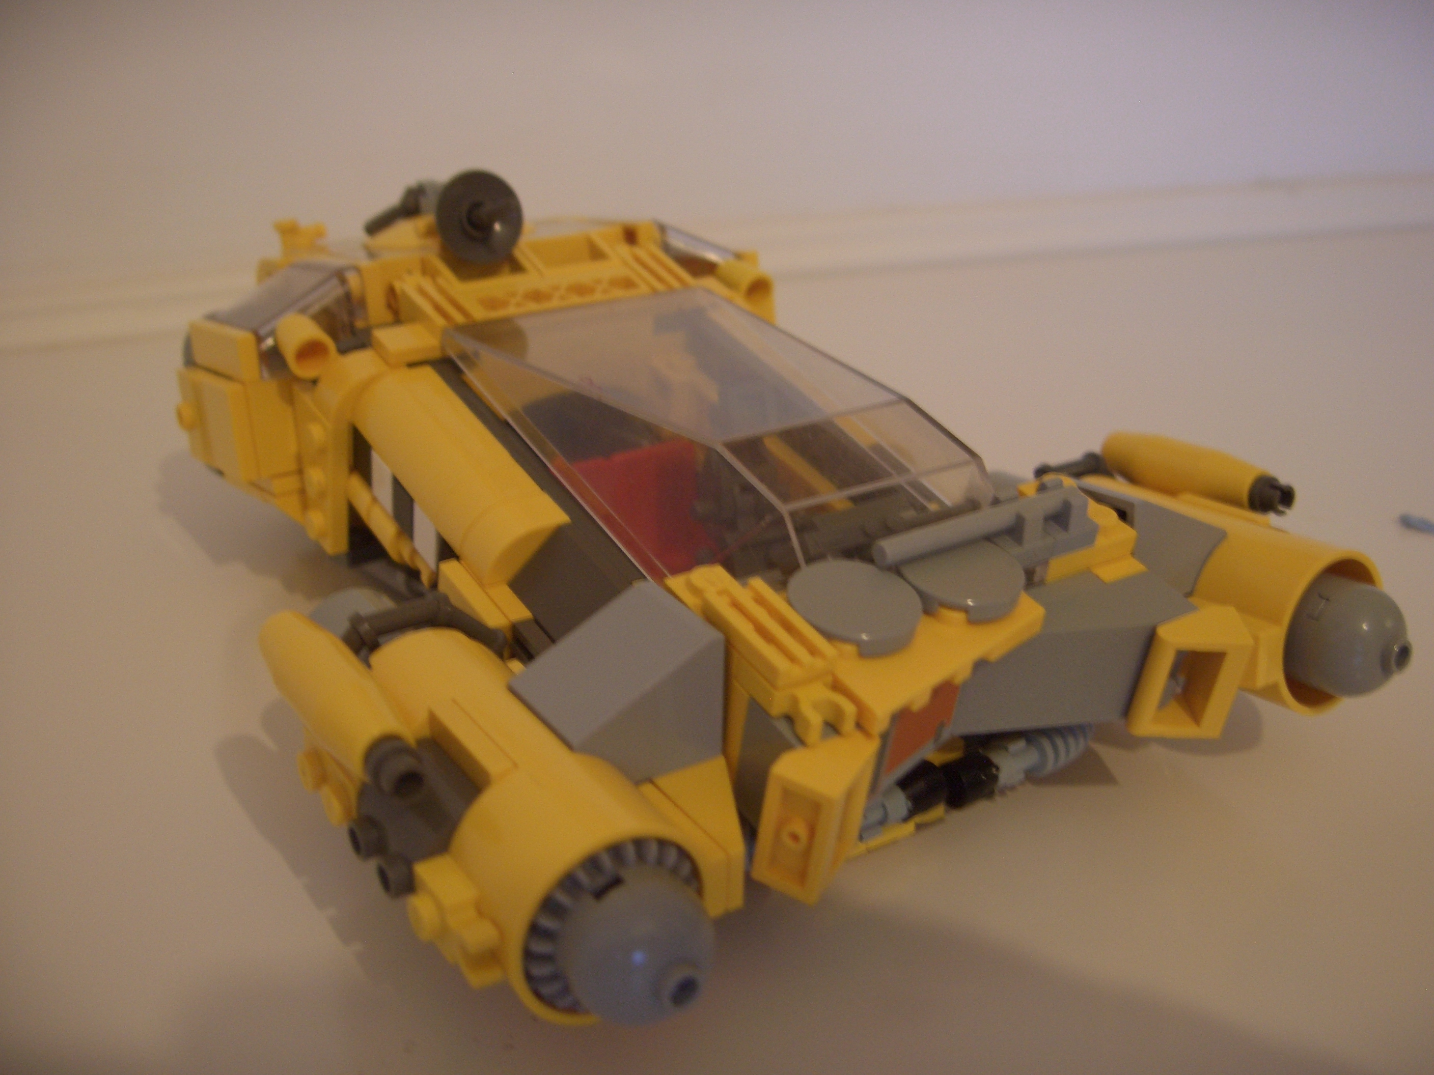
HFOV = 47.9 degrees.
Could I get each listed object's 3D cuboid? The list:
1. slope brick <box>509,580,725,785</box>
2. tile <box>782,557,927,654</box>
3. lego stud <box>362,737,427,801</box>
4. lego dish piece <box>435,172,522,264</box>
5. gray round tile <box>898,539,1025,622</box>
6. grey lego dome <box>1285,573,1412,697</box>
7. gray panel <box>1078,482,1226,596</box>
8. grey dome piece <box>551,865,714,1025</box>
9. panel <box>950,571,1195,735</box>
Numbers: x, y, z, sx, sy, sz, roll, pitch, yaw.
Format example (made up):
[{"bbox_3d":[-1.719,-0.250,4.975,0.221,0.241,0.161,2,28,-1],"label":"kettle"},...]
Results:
[{"bbox_3d":[-0.011,0.018,0.187,0.020,0.016,0.016,-14,27,-27],"label":"slope brick"},{"bbox_3d":[0.016,0.009,0.194,0.016,0.003,0.016,-14,37,-27],"label":"tile"},{"bbox_3d":[-0.034,0.025,0.173,0.006,0.006,0.006,-14,23,-27],"label":"lego stud"},{"bbox_3d":[-0.042,-0.055,0.280,0.016,0.016,0.004,0,4,-29],"label":"lego dish piece"},{"bbox_3d":[0.030,0.005,0.202,0.016,0.003,0.016,-14,37,-27],"label":"gray round tile"},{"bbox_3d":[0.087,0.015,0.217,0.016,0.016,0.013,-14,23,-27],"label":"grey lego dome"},{"bbox_3d":[0.059,-0.002,0.229,0.019,0.016,0.016,-14,24,-27],"label":"gray panel"},{"bbox_3d":[-0.006,0.042,0.160,0.016,0.016,0.011,-14,23,-27],"label":"grey dome piece"},{"bbox_3d":[0.045,0.017,0.209,0.032,0.016,0.011,-14,37,-27],"label":"panel"}]

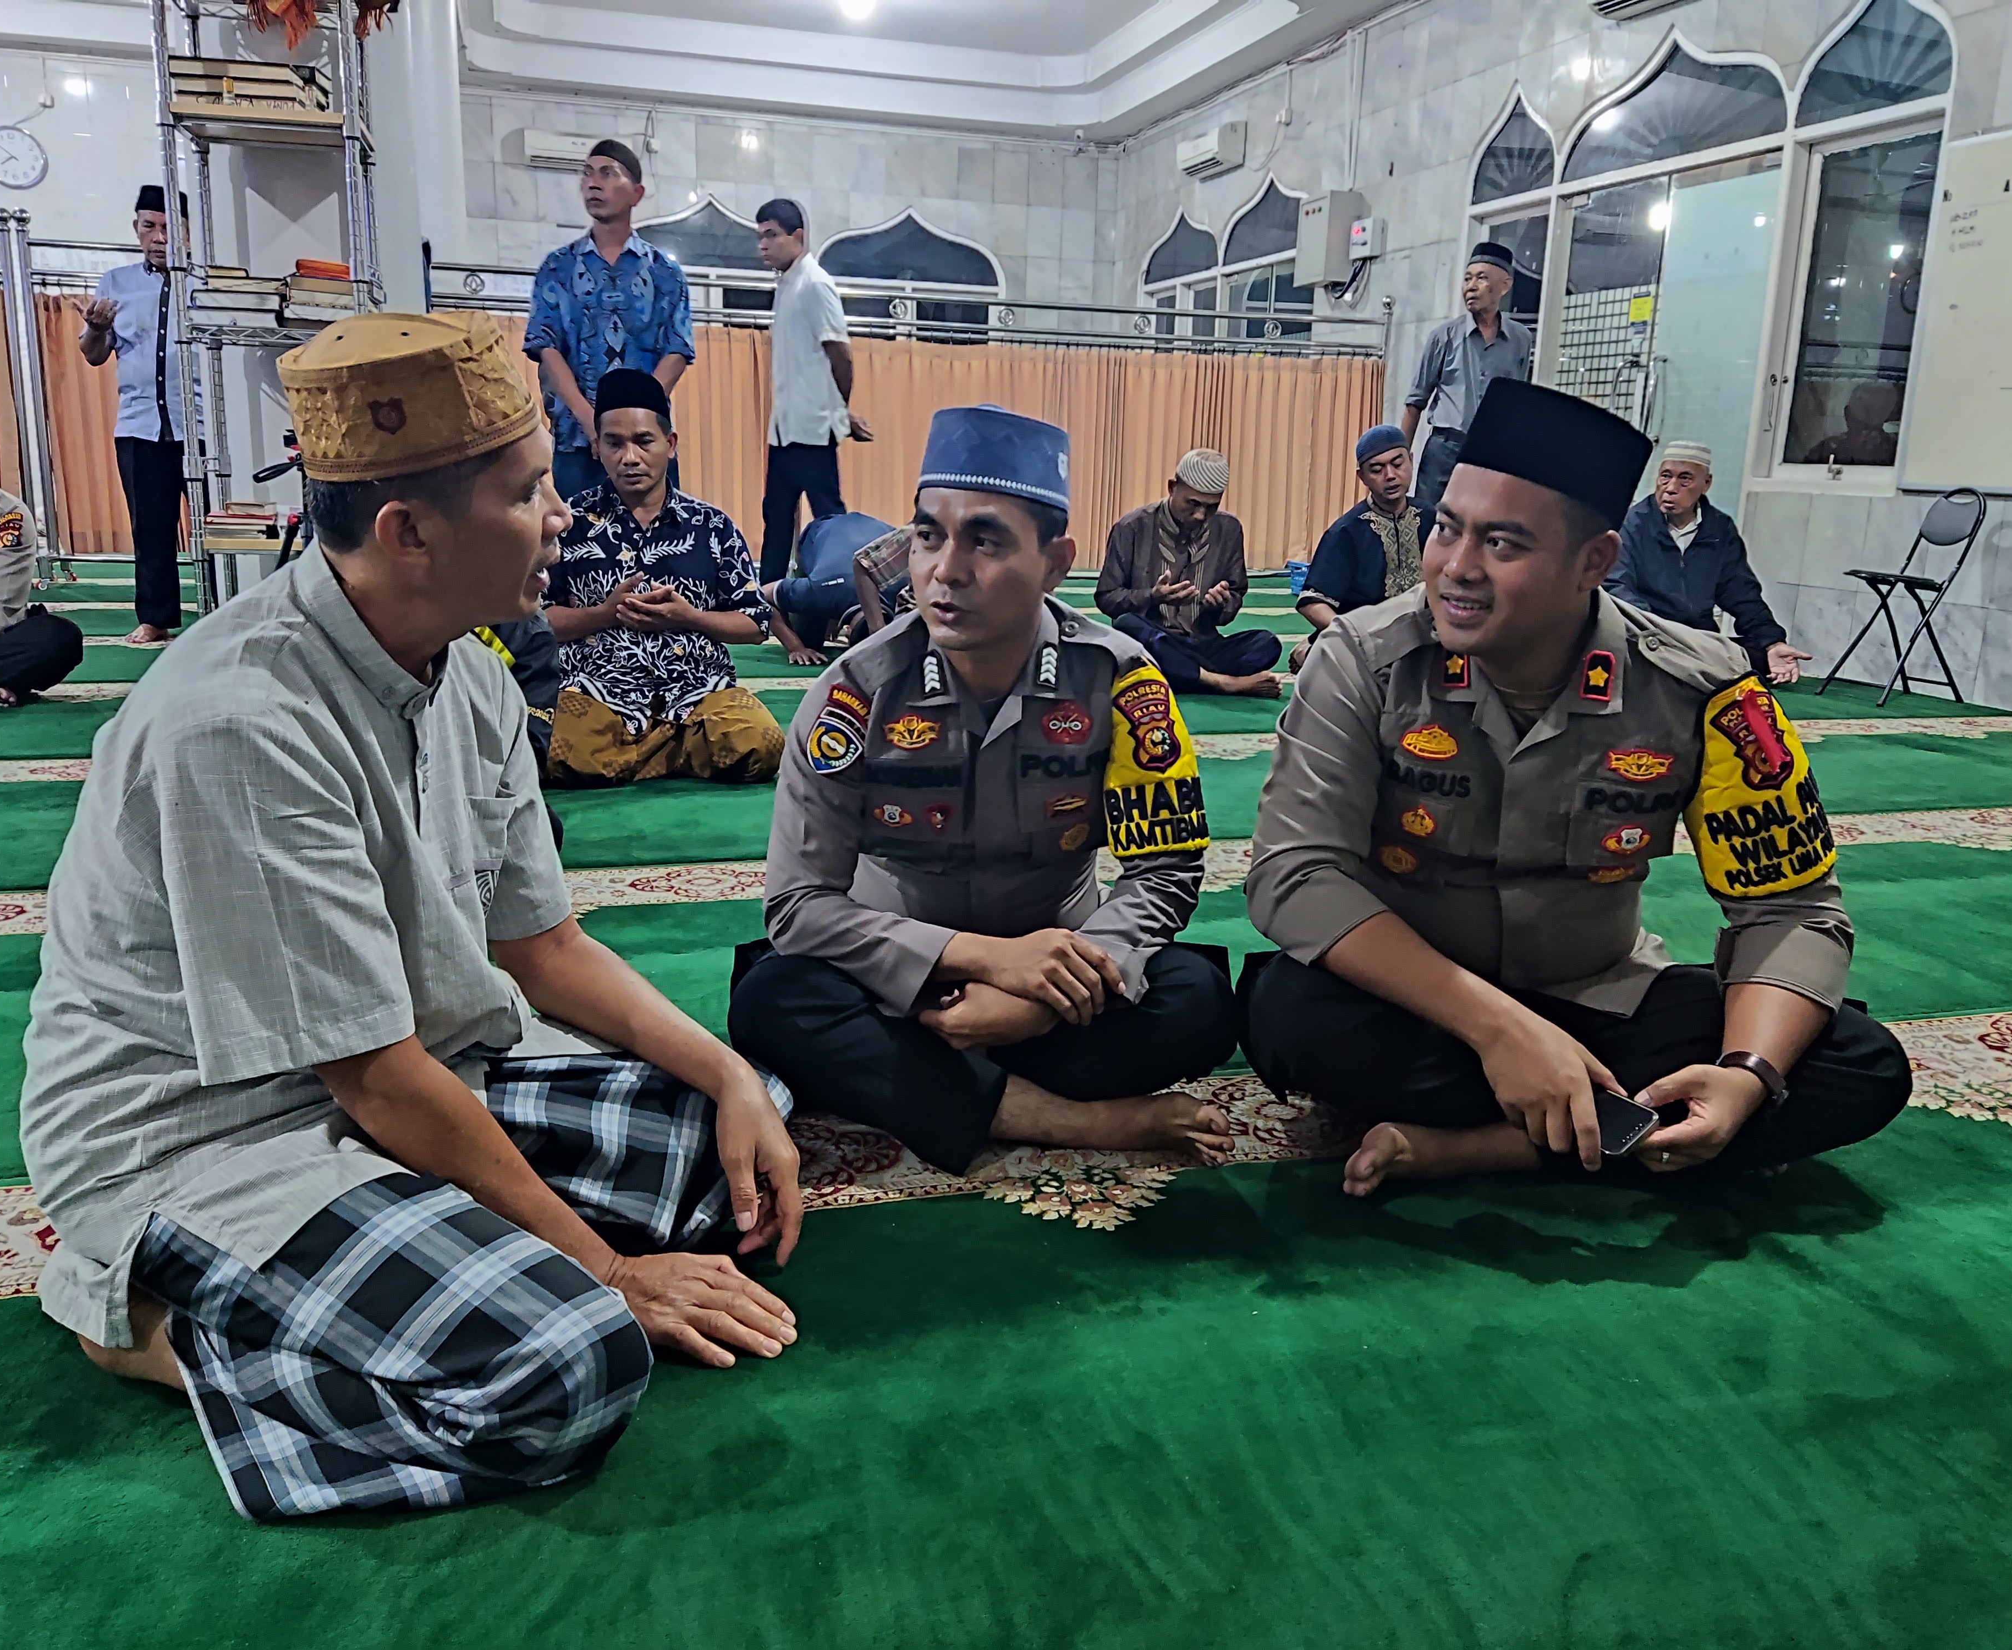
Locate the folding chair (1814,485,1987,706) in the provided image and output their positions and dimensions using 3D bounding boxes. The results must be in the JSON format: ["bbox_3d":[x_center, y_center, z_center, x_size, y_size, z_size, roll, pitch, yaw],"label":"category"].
[{"bbox_3d":[3.338,-0.854,5.903,0.410,0.780,0.310,-2,14,-16],"label":"folding chair"}]

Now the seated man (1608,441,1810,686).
[{"bbox_3d":[2.633,-0.969,6.039,0.710,0.890,0.600,8,15,23],"label":"seated man"}]

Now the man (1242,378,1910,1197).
[{"bbox_3d":[0.683,-0.089,1.966,0.740,0.865,0.660,4,13,11],"label":"man"}]

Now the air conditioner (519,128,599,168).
[{"bbox_3d":[-3.376,-5.308,12.598,0.810,0.280,0.210,-2,14,-16],"label":"air conditioner"}]

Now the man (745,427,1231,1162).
[{"bbox_3d":[-0.027,-0.090,1.981,0.610,0.820,0.650,1,13,-4],"label":"man"}]

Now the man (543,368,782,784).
[{"bbox_3d":[-0.881,-0.647,3.993,0.590,0.945,0.650,-1,13,-12],"label":"man"}]

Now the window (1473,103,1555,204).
[{"bbox_3d":[2.713,-3.593,8.416,0.070,0.502,0.740,-2,14,-16],"label":"window"}]

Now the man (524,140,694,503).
[{"bbox_3d":[-1.227,-1.271,5.032,0.520,1.670,0.330,-1,13,-12],"label":"man"}]

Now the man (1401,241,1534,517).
[{"bbox_3d":[1.926,-1.513,6.543,0.480,1.670,0.310,8,15,23],"label":"man"}]

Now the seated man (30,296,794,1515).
[{"bbox_3d":[-0.486,0.018,1.363,0.660,0.860,0.600,4,13,9],"label":"seated man"}]

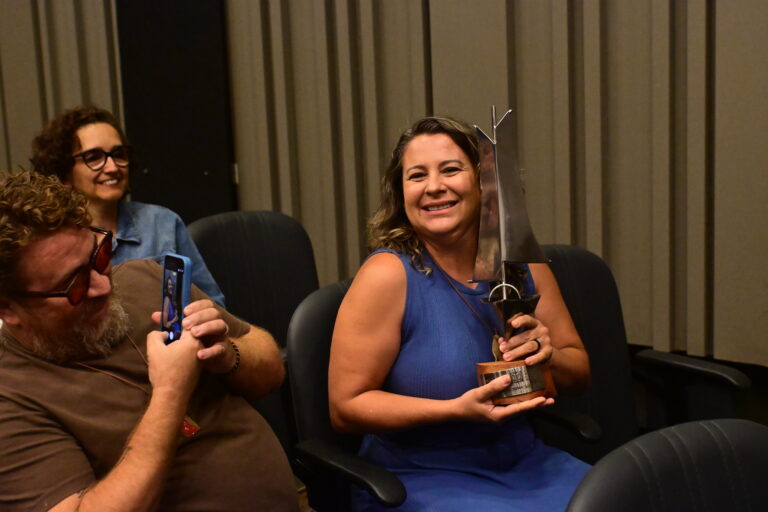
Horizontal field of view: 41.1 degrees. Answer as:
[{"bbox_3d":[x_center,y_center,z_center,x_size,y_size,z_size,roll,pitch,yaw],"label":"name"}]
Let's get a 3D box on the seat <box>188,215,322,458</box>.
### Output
[{"bbox_3d":[-0.308,0.347,3.040,0.550,0.940,0.580,-8,10,-34],"label":"seat"}]

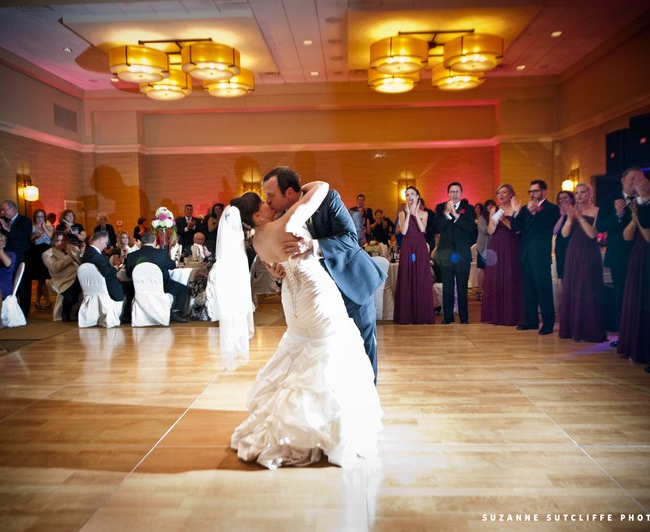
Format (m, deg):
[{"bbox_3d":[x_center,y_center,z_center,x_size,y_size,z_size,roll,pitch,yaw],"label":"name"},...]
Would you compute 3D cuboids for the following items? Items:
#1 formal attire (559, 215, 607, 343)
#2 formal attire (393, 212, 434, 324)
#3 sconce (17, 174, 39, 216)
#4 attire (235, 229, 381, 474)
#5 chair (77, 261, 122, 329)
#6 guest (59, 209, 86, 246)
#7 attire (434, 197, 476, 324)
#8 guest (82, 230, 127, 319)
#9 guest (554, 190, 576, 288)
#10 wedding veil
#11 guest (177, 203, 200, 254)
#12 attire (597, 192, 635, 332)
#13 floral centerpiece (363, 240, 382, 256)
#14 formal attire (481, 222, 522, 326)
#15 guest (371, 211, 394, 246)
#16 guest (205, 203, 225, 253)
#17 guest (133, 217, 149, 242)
[{"bbox_3d":[2.813,0.120,5.800,0.480,1.360,0.500,-5,6,-39],"label":"formal attire"},{"bbox_3d":[1.136,0.033,6.840,0.500,1.400,0.420,0,5,17],"label":"formal attire"},{"bbox_3d":[-6.699,-1.587,12.000,0.330,0.950,0.420,-1,4,3],"label":"sconce"},{"bbox_3d":[-0.099,0.415,3.200,0.780,1.290,0.820,3,6,38],"label":"attire"},{"bbox_3d":[-2.977,0.357,7.243,0.450,0.865,0.540,0,5,17],"label":"chair"},{"bbox_3d":[-4.397,-0.157,9.335,0.500,1.640,0.420,-3,5,-25],"label":"guest"},{"bbox_3d":[1.707,-0.168,6.860,0.560,1.800,0.400,0,5,18],"label":"attire"},{"bbox_3d":[-2.949,0.142,7.459,0.540,1.260,0.720,1,5,30],"label":"guest"},{"bbox_3d":[3.091,-0.129,6.850,0.480,1.680,0.400,3,6,45],"label":"guest"},{"bbox_3d":[-0.535,0.112,3.050,0.240,0.950,0.330,-3,5,-23],"label":"wedding veil"},{"bbox_3d":[-2.690,-0.350,10.500,0.550,1.750,0.420,-2,4,-12],"label":"guest"},{"bbox_3d":[3.091,0.012,5.581,0.380,1.520,0.540,-4,5,-37],"label":"attire"},{"bbox_3d":[0.740,-0.254,8.299,0.300,0.270,0.300,-1,4,0],"label":"floral centerpiece"},{"bbox_3d":[2.259,0.046,6.811,0.520,1.360,0.480,2,5,35],"label":"formal attire"},{"bbox_3d":[1.262,-0.436,11.700,0.500,1.590,0.380,0,5,9],"label":"guest"},{"bbox_3d":[-1.731,-0.192,8.820,0.450,1.677,0.360,-3,5,-25],"label":"guest"},{"bbox_3d":[-4.743,-0.473,13.834,0.460,1.600,0.360,-4,5,-30],"label":"guest"}]

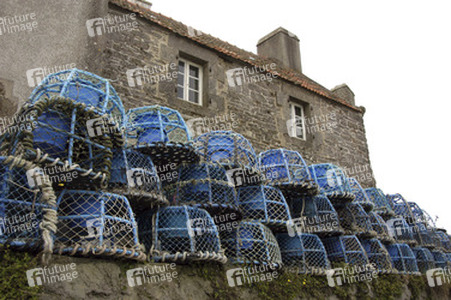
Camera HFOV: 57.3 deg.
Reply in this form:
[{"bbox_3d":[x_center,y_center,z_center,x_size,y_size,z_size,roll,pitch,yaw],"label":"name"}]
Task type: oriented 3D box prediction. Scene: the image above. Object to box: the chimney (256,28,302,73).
[{"bbox_3d":[2.048,-3.408,15.508,1.020,1.650,1.250,15,-26,-36],"label":"chimney"}]

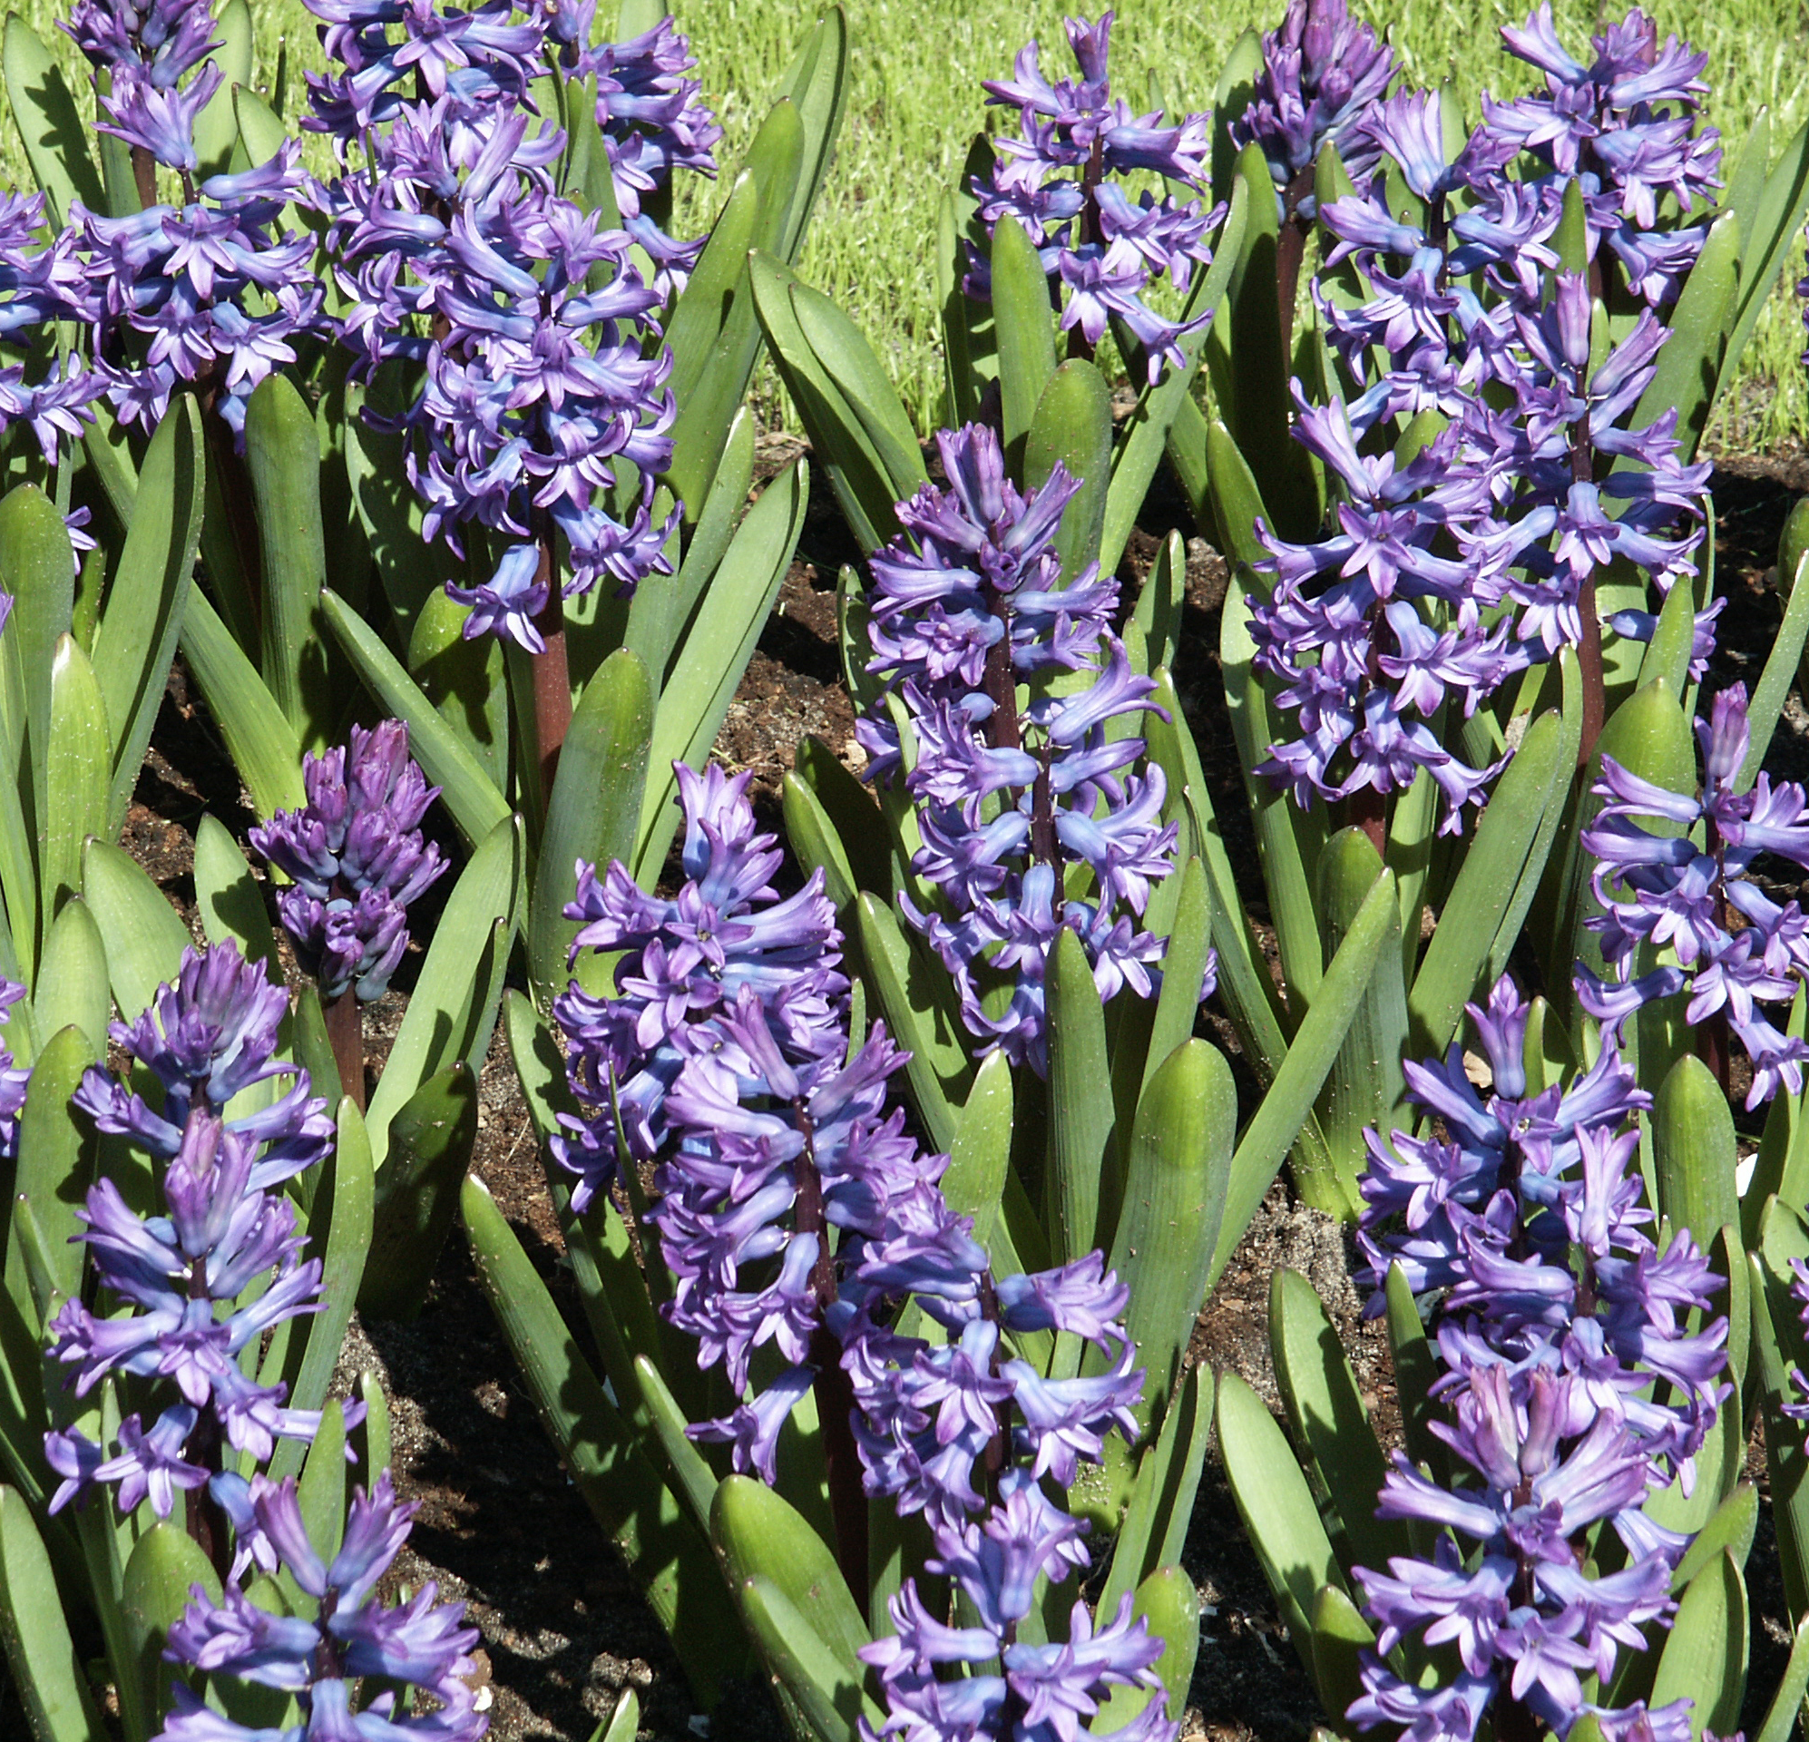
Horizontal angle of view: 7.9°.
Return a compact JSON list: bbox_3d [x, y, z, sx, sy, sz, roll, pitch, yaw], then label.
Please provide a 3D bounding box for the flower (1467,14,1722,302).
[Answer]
[{"bbox_3d":[0.230,-0.237,4.360,0.083,0.096,0.083,0,24,0],"label":"flower"}]

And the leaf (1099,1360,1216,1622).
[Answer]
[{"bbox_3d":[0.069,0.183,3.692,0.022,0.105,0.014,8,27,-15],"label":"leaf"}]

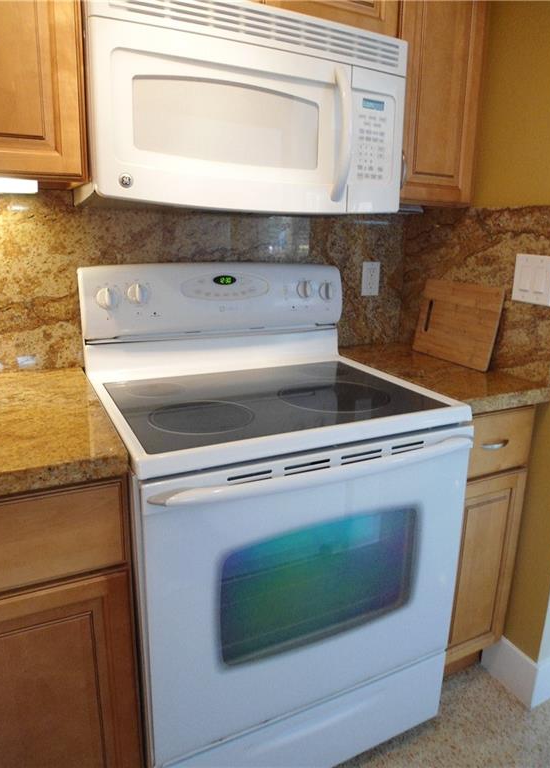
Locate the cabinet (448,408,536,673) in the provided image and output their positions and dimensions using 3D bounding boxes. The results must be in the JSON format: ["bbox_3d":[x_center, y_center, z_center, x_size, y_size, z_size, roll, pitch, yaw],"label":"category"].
[{"bbox_3d":[0.418,0.399,1.786,0.260,0.880,0.602,-7,19,-24],"label":"cabinet"}]

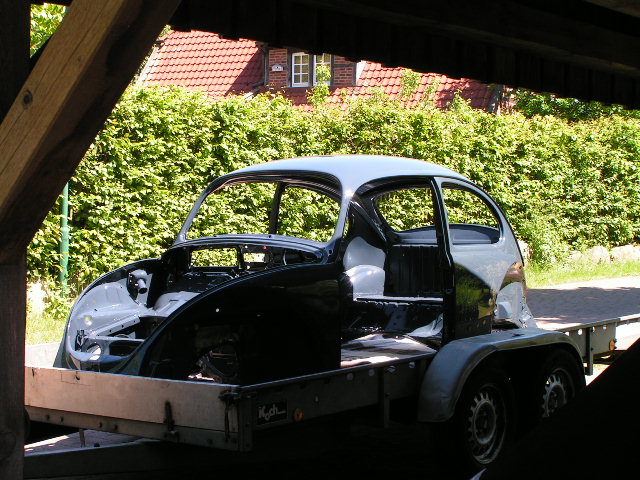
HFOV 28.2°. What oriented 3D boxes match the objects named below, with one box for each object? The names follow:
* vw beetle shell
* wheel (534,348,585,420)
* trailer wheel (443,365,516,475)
[{"bbox_3d":[-0.005,0.154,7.155,1.380,1.220,3.500,-1,2,41],"label":"vw beetle shell"},{"bbox_3d":[1.158,0.849,6.604,0.170,0.575,0.575,-1,2,41],"label":"wheel"},{"bbox_3d":[0.736,0.880,6.122,0.170,0.575,0.575,-1,2,41],"label":"trailer wheel"}]

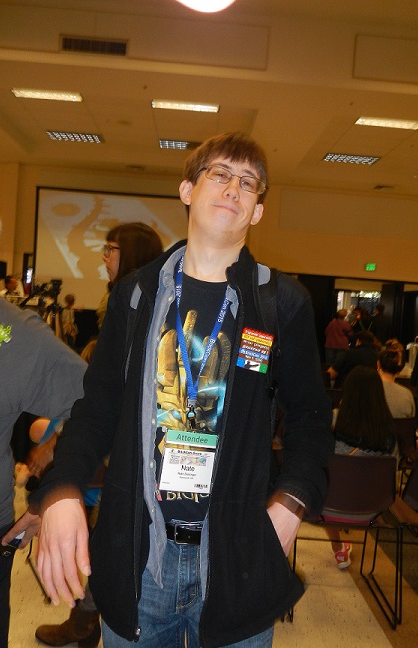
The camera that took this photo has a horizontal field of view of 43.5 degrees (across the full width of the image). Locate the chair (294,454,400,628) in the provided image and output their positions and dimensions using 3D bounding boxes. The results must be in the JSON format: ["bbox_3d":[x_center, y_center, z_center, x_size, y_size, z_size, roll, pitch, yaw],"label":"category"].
[{"bbox_3d":[0.644,1.000,2.657,0.500,0.780,0.530,4,2,-2],"label":"chair"}]

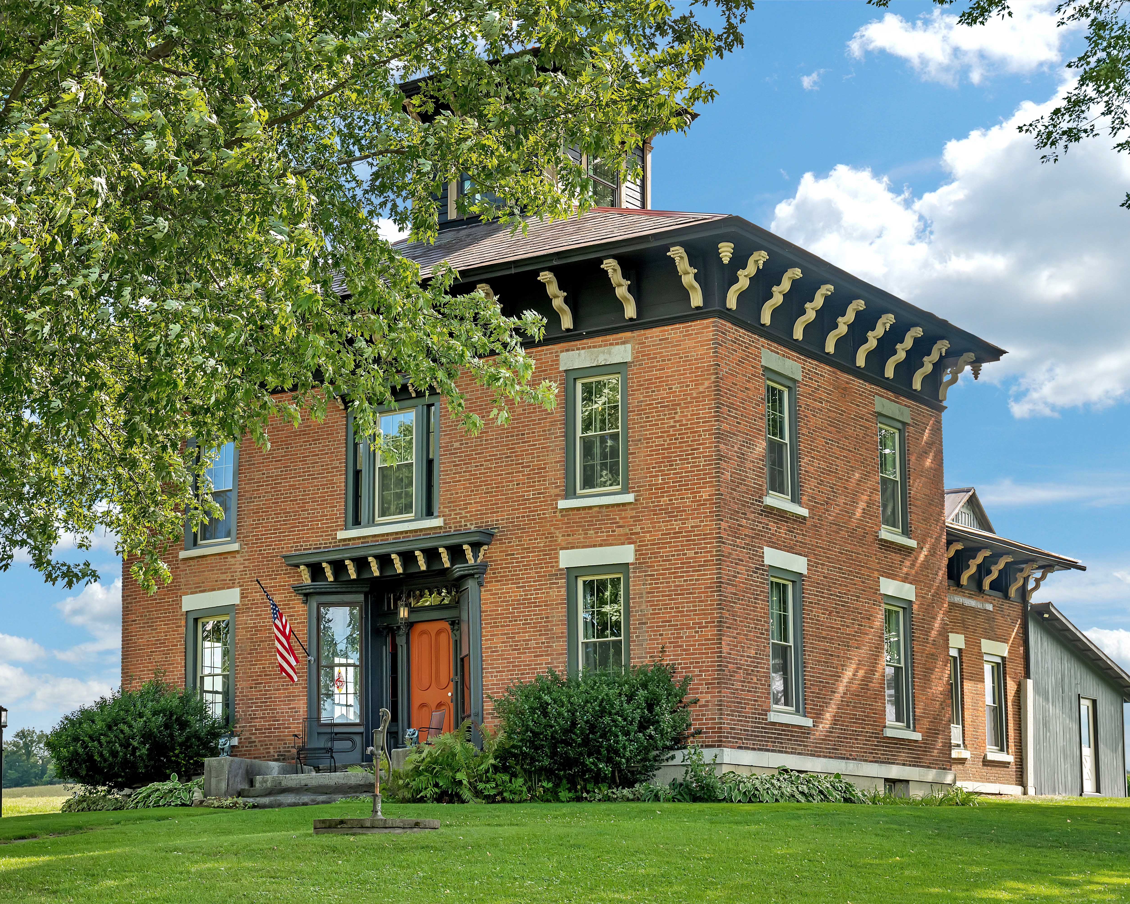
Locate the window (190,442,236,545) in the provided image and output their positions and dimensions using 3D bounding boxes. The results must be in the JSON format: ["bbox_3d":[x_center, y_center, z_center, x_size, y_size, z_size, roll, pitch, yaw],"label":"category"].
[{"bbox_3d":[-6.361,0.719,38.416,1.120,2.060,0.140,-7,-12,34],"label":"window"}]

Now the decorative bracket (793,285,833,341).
[{"bbox_3d":[4.016,-2.225,33.974,0.680,0.830,0.270,-8,-14,34],"label":"decorative bracket"}]

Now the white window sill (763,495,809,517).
[{"bbox_3d":[3.463,0.873,33.430,0.140,0.130,1.460,-8,-14,34],"label":"white window sill"}]

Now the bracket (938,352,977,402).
[{"bbox_3d":[7.204,-1.388,38.773,0.680,0.820,0.170,-8,-14,34],"label":"bracket"}]

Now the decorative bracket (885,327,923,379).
[{"bbox_3d":[6.000,-1.751,37.336,0.670,0.840,0.190,-7,-12,34],"label":"decorative bracket"}]

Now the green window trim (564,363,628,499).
[{"bbox_3d":[0.538,-0.318,33.711,1.200,2.130,0.150,-7,-12,34],"label":"green window trim"}]

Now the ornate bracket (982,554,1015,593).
[{"bbox_3d":[9.236,2.579,44.995,0.670,0.680,0.170,-8,-14,34],"label":"ornate bracket"}]

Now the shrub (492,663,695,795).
[{"bbox_3d":[0.408,4.033,30.632,3.100,2.000,2.400,-8,-14,34],"label":"shrub"}]

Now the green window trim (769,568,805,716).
[{"bbox_3d":[3.381,2.992,33.019,0.150,2.304,1.170,-8,-14,34],"label":"green window trim"}]

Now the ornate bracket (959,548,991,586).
[{"bbox_3d":[8.488,2.386,43.732,0.660,0.680,0.190,-7,-12,34],"label":"ornate bracket"}]

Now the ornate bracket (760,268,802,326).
[{"bbox_3d":[3.410,-2.423,33.148,0.670,0.830,0.270,-8,-14,34],"label":"ornate bracket"}]

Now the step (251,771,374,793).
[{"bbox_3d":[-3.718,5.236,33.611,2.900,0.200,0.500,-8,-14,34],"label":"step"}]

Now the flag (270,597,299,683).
[{"bbox_3d":[-4.512,3.026,34.026,0.160,1.330,0.580,-8,-14,34],"label":"flag"}]

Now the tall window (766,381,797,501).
[{"bbox_3d":[3.441,-0.190,34.174,0.110,1.880,0.880,-7,-12,34],"label":"tall window"}]

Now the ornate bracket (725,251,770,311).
[{"bbox_3d":[2.805,-2.610,32.302,0.670,0.830,0.270,-8,-14,34],"label":"ornate bracket"}]

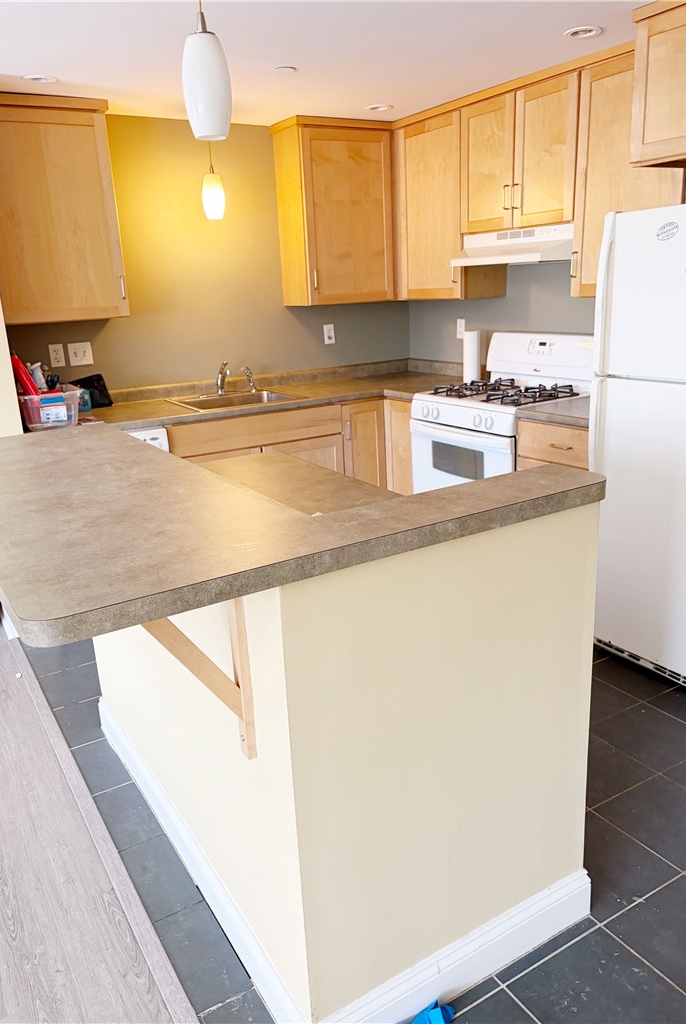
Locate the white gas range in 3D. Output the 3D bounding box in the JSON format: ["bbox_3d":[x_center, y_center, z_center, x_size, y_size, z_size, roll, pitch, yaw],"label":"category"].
[{"bbox_3d":[0.845,-0.277,3.958,0.691,1.188,0.768,-12,19,-29],"label":"white gas range"}]

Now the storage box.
[{"bbox_3d":[-1.409,-0.497,3.647,0.262,0.159,0.373,-12,19,-29],"label":"storage box"}]

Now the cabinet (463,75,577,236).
[{"bbox_3d":[0.940,-1.671,3.682,0.329,0.590,0.761,-12,19,-29],"label":"cabinet"}]

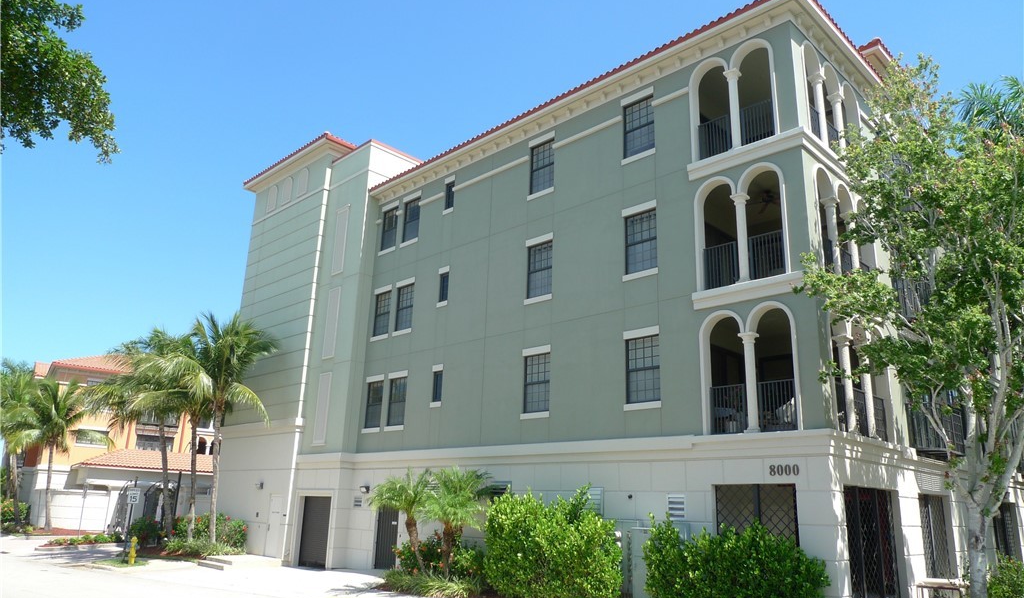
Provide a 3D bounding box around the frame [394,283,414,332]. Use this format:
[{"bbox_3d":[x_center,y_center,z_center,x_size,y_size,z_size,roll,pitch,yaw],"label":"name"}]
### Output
[{"bbox_3d":[-3.696,0.319,24.498,0.944,1.622,0.100,-14,-23,43],"label":"frame"}]

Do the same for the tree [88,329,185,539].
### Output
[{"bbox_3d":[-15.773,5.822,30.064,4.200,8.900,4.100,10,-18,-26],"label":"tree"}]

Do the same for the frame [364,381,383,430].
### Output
[{"bbox_3d":[-4.755,3.680,24.725,0.900,1.580,0.130,-14,-23,43],"label":"frame"}]

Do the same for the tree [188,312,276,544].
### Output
[{"bbox_3d":[-11.086,5.202,27.436,3.200,8.600,3.200,8,-18,-20],"label":"tree"}]

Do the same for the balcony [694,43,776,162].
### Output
[{"bbox_3d":[5.462,-4.724,17.197,2.250,2.650,0.750,-14,-23,43],"label":"balcony"}]

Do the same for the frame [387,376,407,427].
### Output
[{"bbox_3d":[-3.796,3.442,23.801,0.900,1.580,0.130,-14,-23,43],"label":"frame"}]

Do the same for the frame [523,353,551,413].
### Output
[{"bbox_3d":[0.684,2.309,19.281,0.947,1.623,0.100,-14,-23,43],"label":"frame"}]

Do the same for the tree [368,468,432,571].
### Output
[{"bbox_3d":[-3.107,6.256,19.964,1.850,2.950,1.850,4,-16,-8],"label":"tree"}]

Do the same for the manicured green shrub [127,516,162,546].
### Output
[{"bbox_3d":[-14.631,9.237,28.268,1.450,1.220,1.350,10,-18,-25],"label":"manicured green shrub"}]

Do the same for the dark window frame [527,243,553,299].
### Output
[{"bbox_3d":[0.830,-0.813,20.358,0.920,1.580,0.130,-14,-23,43],"label":"dark window frame"}]

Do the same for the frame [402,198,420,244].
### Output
[{"bbox_3d":[-3.582,-2.795,25.434,0.944,1.628,0.100,-14,-23,43],"label":"frame"}]

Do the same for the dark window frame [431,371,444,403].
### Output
[{"bbox_3d":[-2.316,2.760,22.241,0.408,0.996,0.100,-14,-23,43],"label":"dark window frame"}]

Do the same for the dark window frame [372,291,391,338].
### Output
[{"bbox_3d":[-4.633,0.553,25.392,0.944,1.622,0.100,-14,-23,43],"label":"dark window frame"}]

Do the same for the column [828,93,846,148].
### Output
[{"bbox_3d":[8.237,-4.160,17.808,0.330,2.120,0.330,-14,-23,43],"label":"column"}]

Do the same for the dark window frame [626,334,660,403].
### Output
[{"bbox_3d":[3.133,1.697,16.945,0.946,1.623,0.100,-14,-23,43],"label":"dark window frame"}]

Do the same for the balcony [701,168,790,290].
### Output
[{"bbox_3d":[5.371,-1.506,16.151,1.999,2.584,0.700,-14,-23,43],"label":"balcony"}]

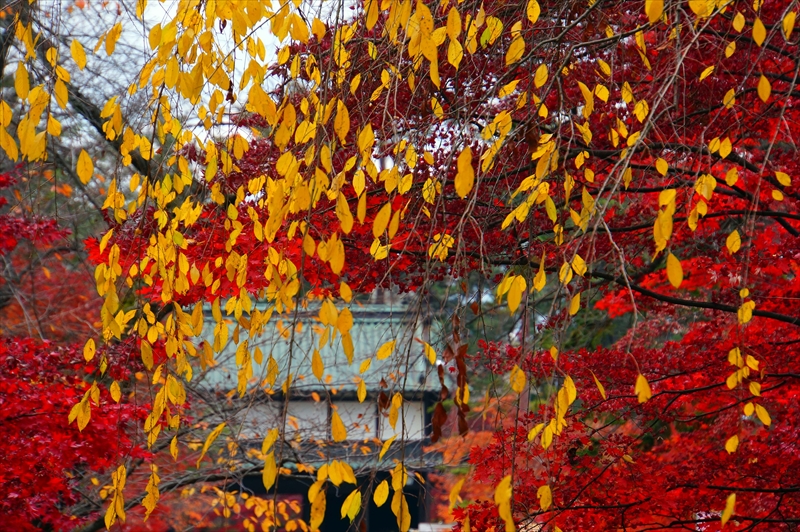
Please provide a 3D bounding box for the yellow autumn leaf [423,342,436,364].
[{"bbox_3d":[0.065,0.194,11.783,0.021,0.050,0.016,-20,-3,0],"label":"yellow autumn leaf"}]

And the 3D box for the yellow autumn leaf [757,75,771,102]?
[{"bbox_3d":[0.885,-0.432,12.965,0.034,0.070,0.013,-6,0,4],"label":"yellow autumn leaf"}]

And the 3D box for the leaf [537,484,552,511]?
[{"bbox_3d":[0.310,0.497,11.447,0.029,0.056,0.016,9,-3,0],"label":"leaf"}]

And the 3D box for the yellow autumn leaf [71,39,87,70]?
[{"bbox_3d":[-0.734,-0.481,12.157,0.032,0.079,0.013,-14,0,-3],"label":"yellow autumn leaf"}]

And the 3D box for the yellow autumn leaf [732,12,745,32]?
[{"bbox_3d":[0.763,-0.551,12.005,0.028,0.046,0.016,-2,-3,0],"label":"yellow autumn leaf"}]

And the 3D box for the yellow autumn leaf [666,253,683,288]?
[{"bbox_3d":[0.552,0.009,10.726,0.030,0.072,0.016,-11,-3,0],"label":"yellow autumn leaf"}]

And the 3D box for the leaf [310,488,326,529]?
[{"bbox_3d":[-0.159,0.473,10.400,0.026,0.082,0.016,15,-3,0],"label":"leaf"}]

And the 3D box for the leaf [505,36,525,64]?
[{"bbox_3d":[0.261,-0.494,12.268,0.036,0.078,0.013,26,0,0],"label":"leaf"}]

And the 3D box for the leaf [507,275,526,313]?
[{"bbox_3d":[0.253,0.061,11.715,0.035,0.085,0.013,6,0,1],"label":"leaf"}]

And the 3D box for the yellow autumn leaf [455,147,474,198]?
[{"bbox_3d":[0.125,-0.181,10.304,0.037,0.101,0.025,3,-3,0],"label":"yellow autumn leaf"}]

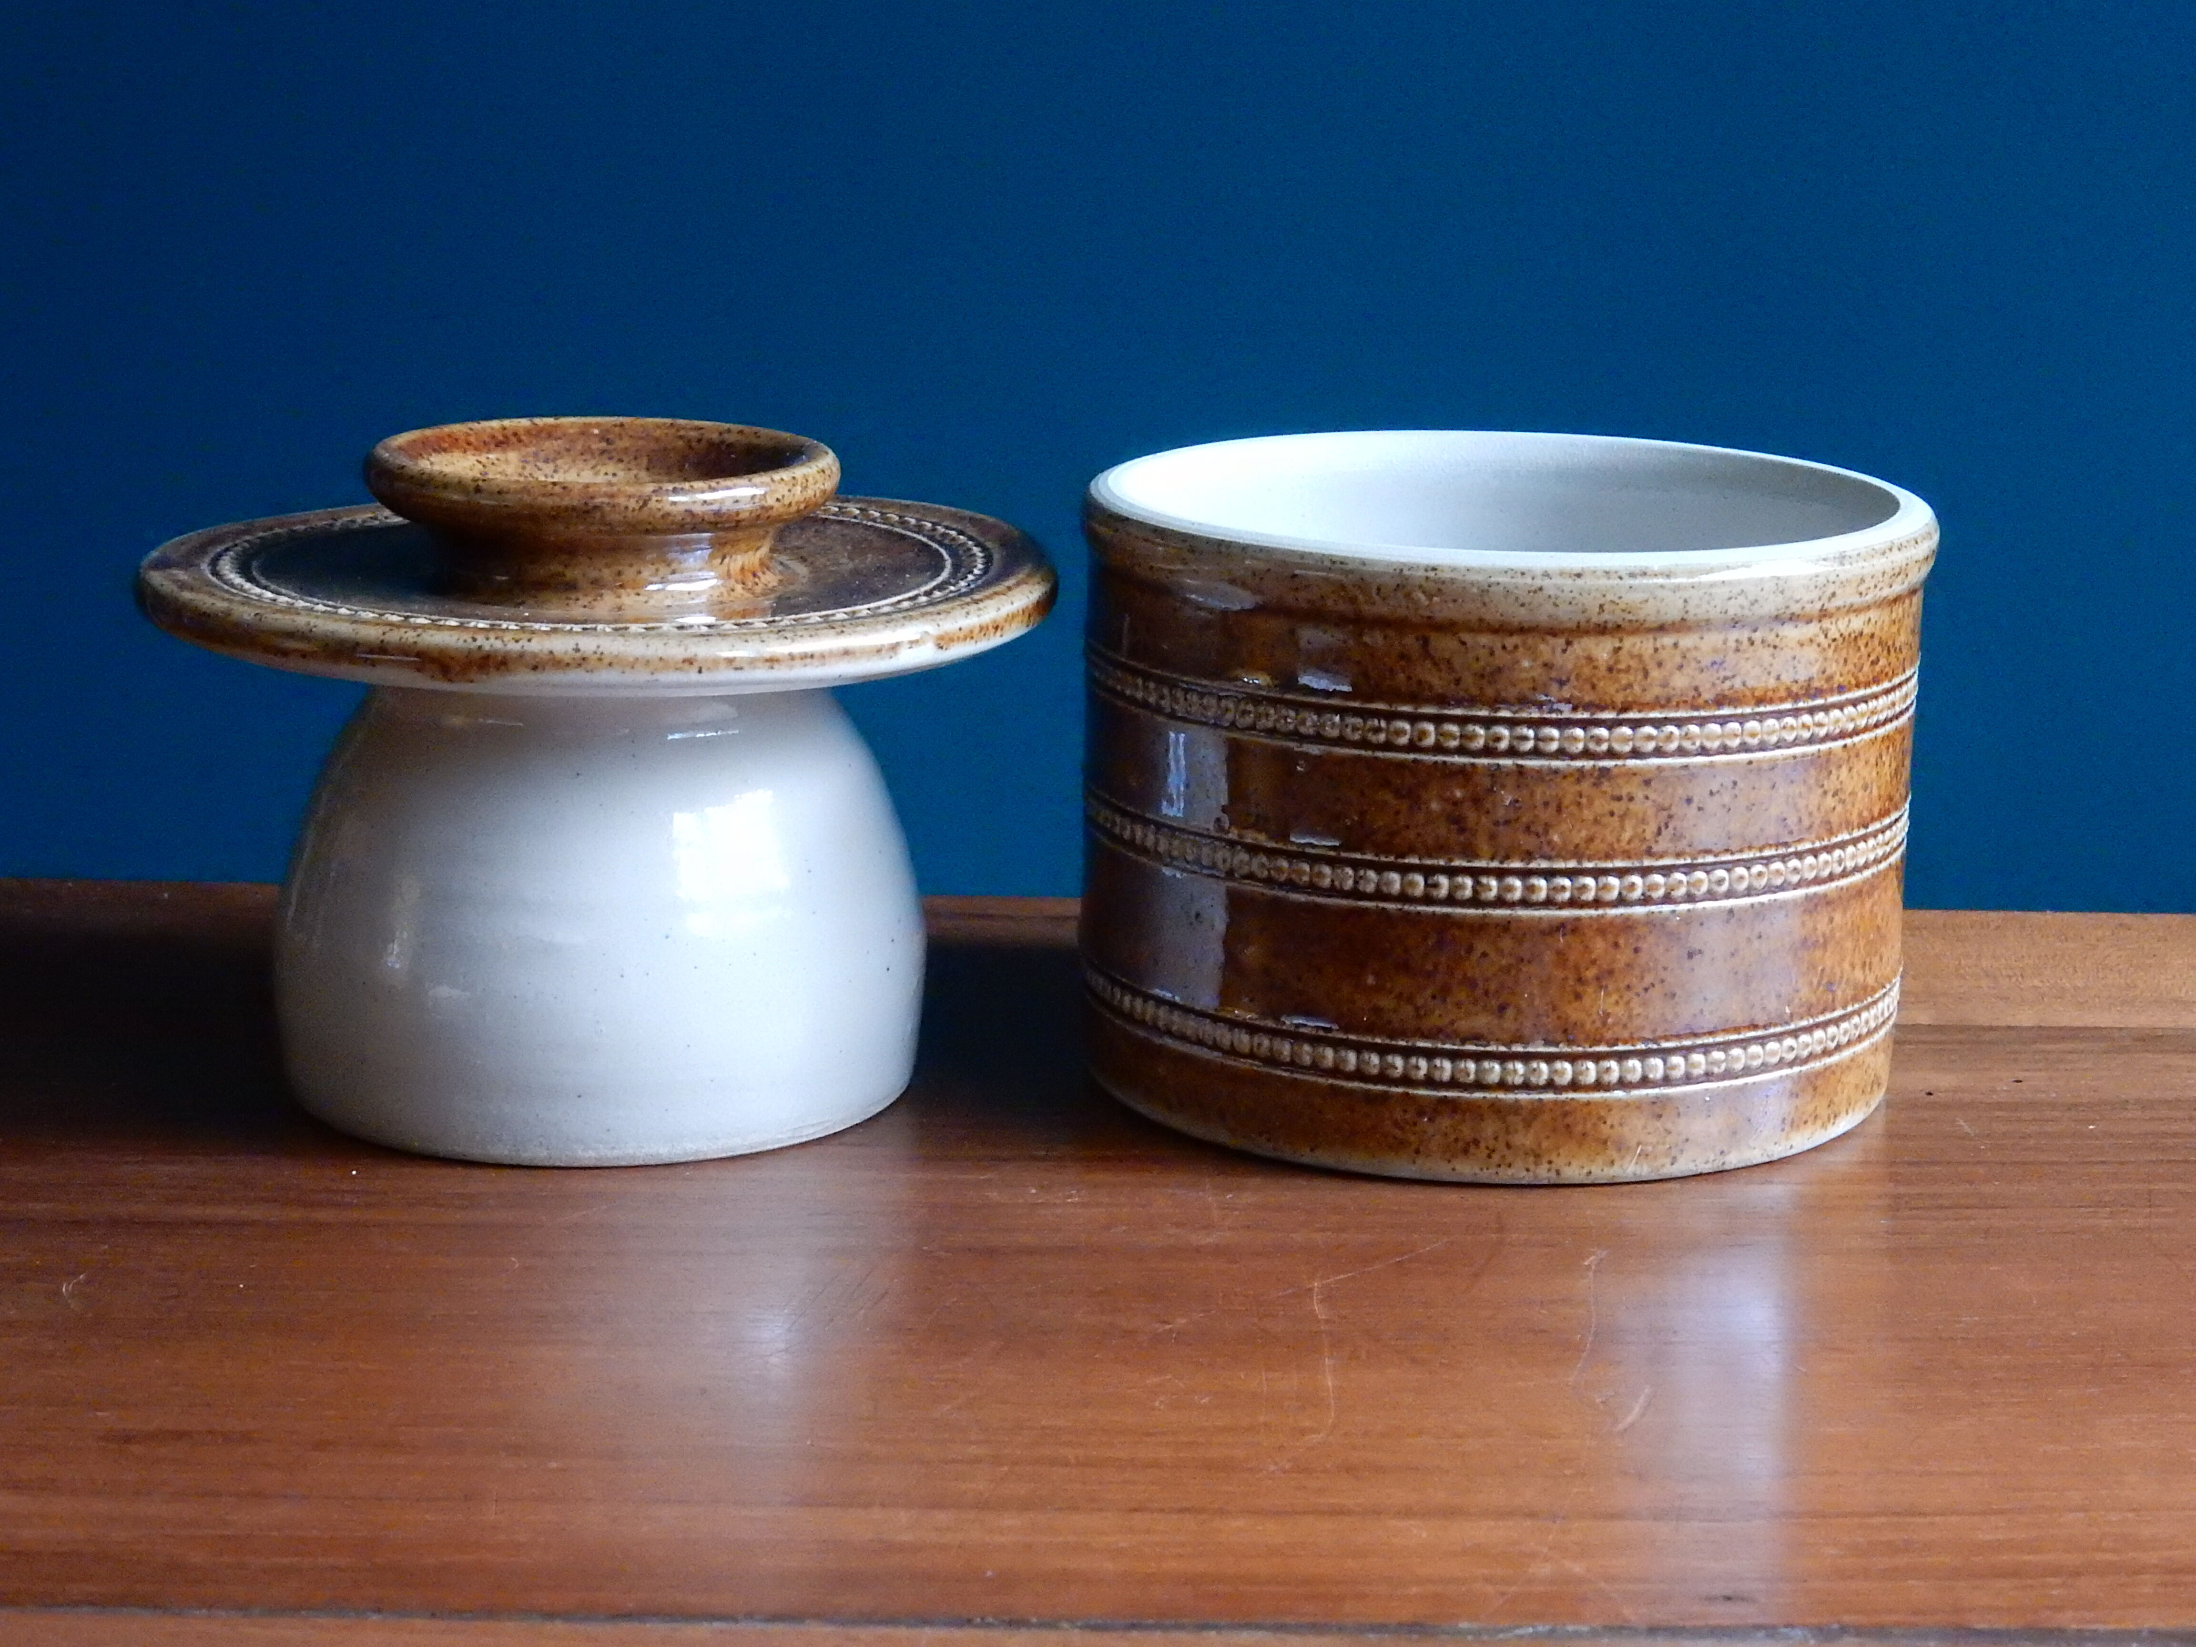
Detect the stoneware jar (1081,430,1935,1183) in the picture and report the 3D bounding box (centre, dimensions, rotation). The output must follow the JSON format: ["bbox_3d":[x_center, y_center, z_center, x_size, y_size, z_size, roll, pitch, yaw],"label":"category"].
[{"bbox_3d":[0.059,-0.007,0.665,0.123,0.087,0.123,1,13,0],"label":"stoneware jar"}]

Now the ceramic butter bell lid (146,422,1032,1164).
[{"bbox_3d":[-0.071,-0.009,0.651,0.130,0.093,0.130,1,13,0],"label":"ceramic butter bell lid"}]

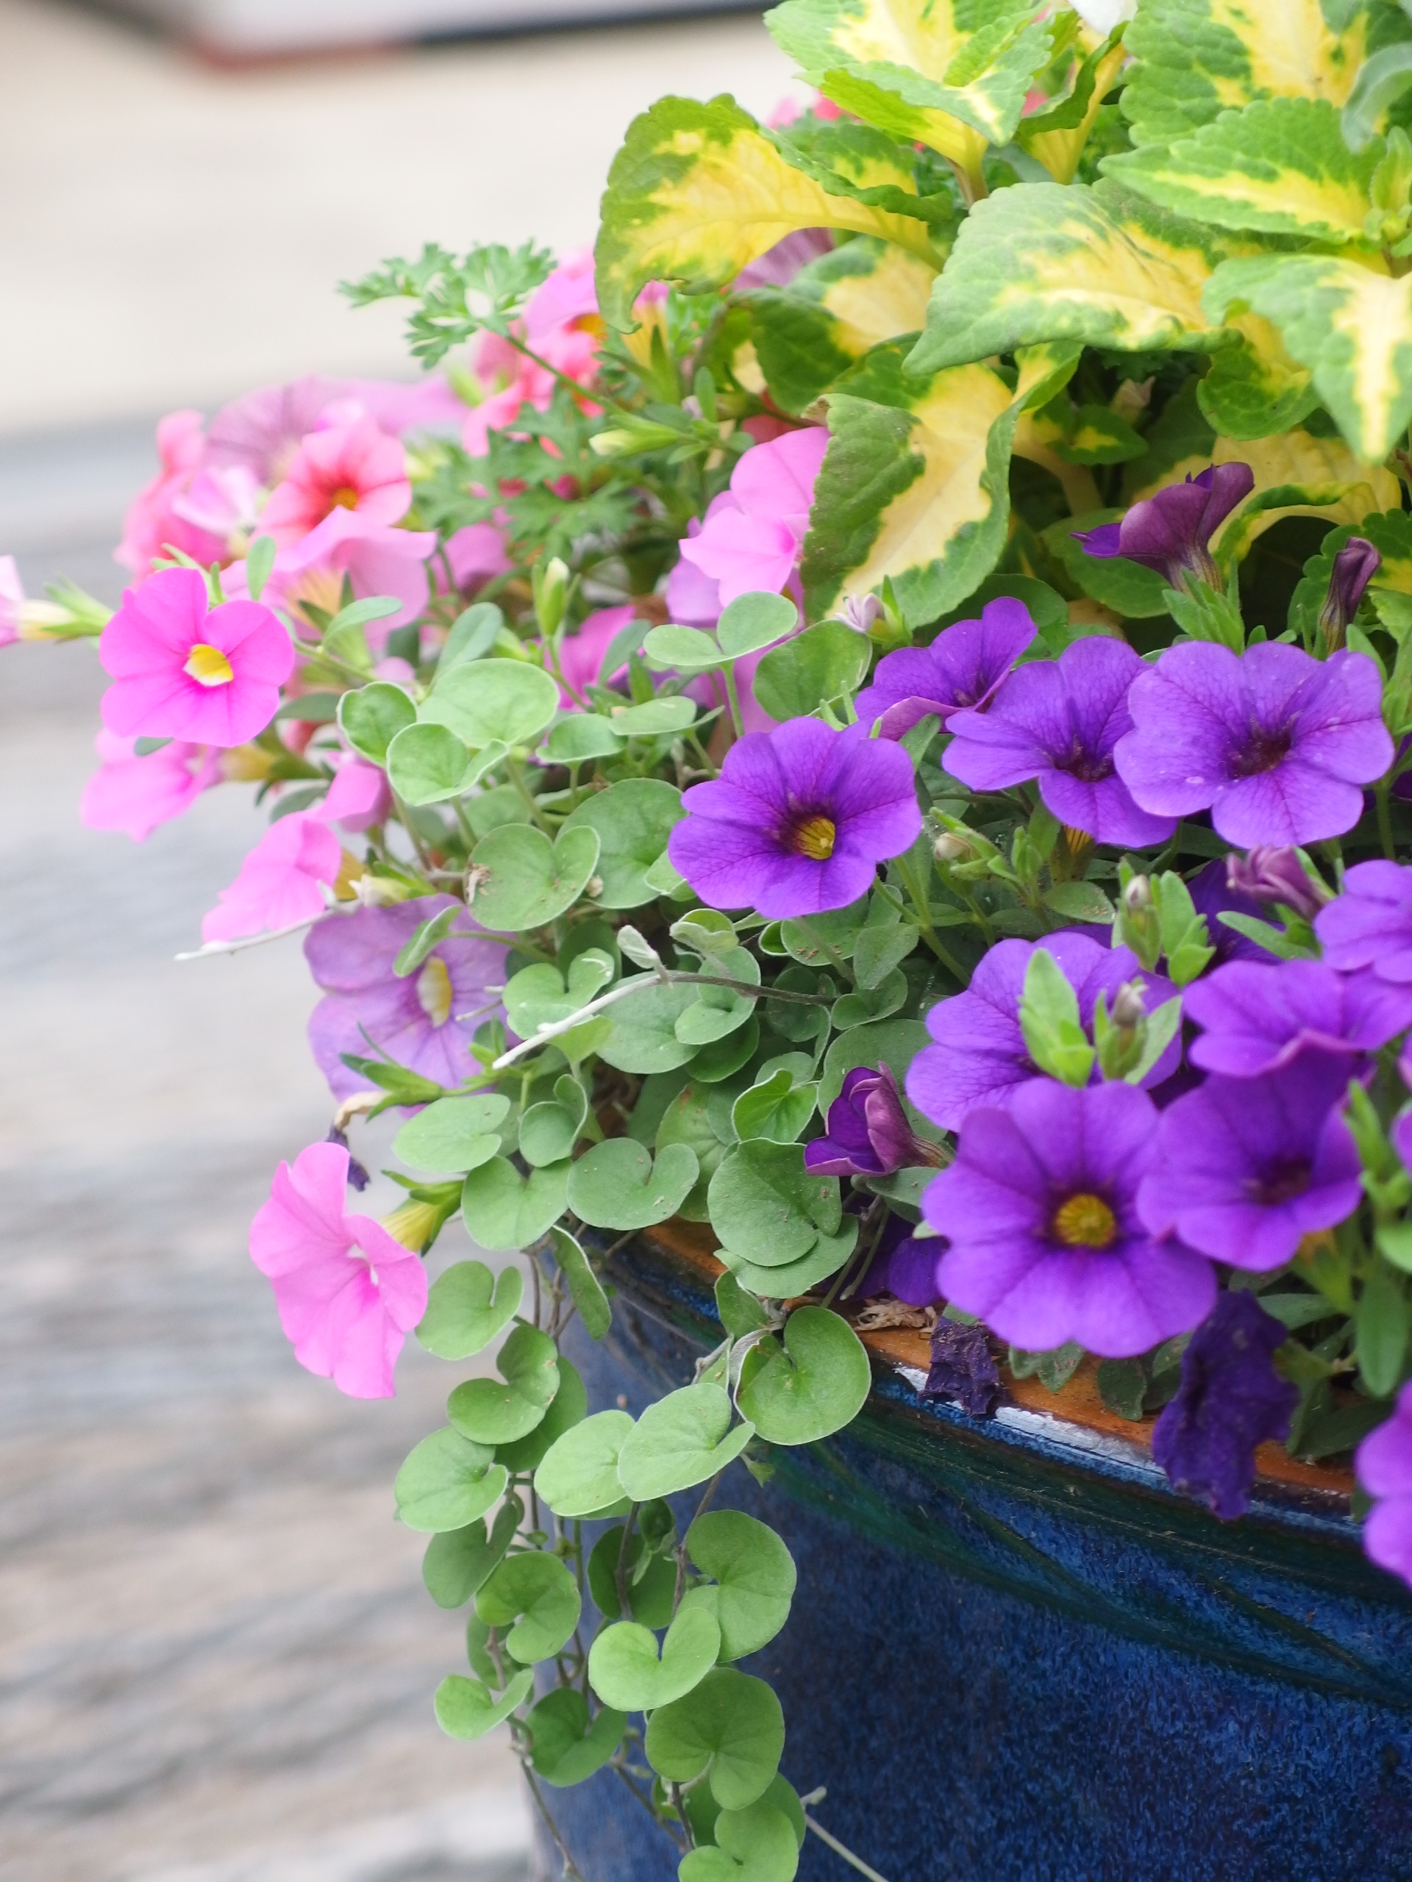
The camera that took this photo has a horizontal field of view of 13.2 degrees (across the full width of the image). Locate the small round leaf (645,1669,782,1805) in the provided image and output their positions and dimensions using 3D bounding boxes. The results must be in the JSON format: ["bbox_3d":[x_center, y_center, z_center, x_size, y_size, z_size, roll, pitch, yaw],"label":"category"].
[{"bbox_3d":[0.001,0.105,0.805,0.018,0.019,0.004,2,-9,0],"label":"small round leaf"}]

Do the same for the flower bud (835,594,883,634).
[{"bbox_3d":[0.021,-0.044,0.825,0.006,0.005,0.005,22,0,-24],"label":"flower bud"}]

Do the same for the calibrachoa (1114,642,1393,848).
[{"bbox_3d":[0.068,-0.022,0.758,0.034,0.015,0.031,6,54,8],"label":"calibrachoa"}]

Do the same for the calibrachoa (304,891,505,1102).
[{"bbox_3d":[-0.041,0.009,0.905,0.036,0.031,0.020,17,5,34],"label":"calibrachoa"}]

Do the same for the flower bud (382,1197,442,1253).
[{"bbox_3d":[-0.042,0.040,0.860,0.009,0.007,0.007,-28,0,-30],"label":"flower bud"}]

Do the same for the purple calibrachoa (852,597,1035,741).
[{"bbox_3d":[0.033,-0.033,0.792,0.025,0.012,0.026,-38,30,-5],"label":"purple calibrachoa"}]

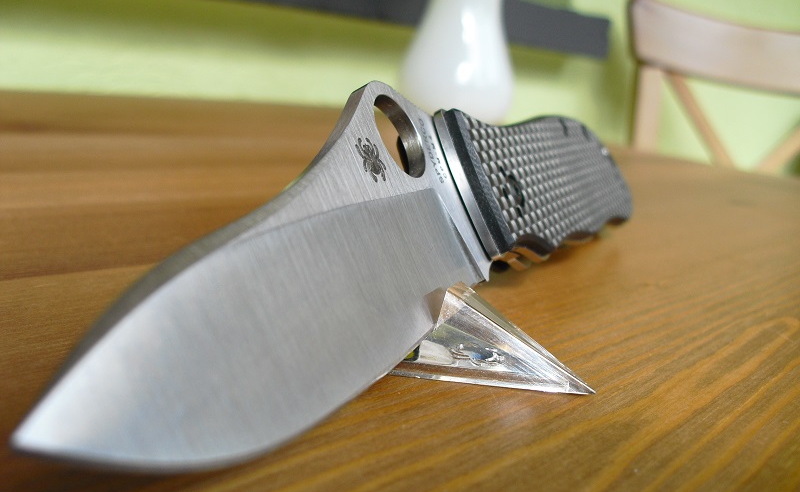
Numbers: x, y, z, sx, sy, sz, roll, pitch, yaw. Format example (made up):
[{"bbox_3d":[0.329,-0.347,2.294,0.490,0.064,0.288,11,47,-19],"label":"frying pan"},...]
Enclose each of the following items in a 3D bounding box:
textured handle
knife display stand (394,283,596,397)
[{"bbox_3d":[0.032,-0.013,0.187,0.014,0.031,0.114,-24,-4,25],"label":"textured handle"},{"bbox_3d":[0.004,0.010,0.114,0.042,0.009,0.022,6,11,-4],"label":"knife display stand"}]

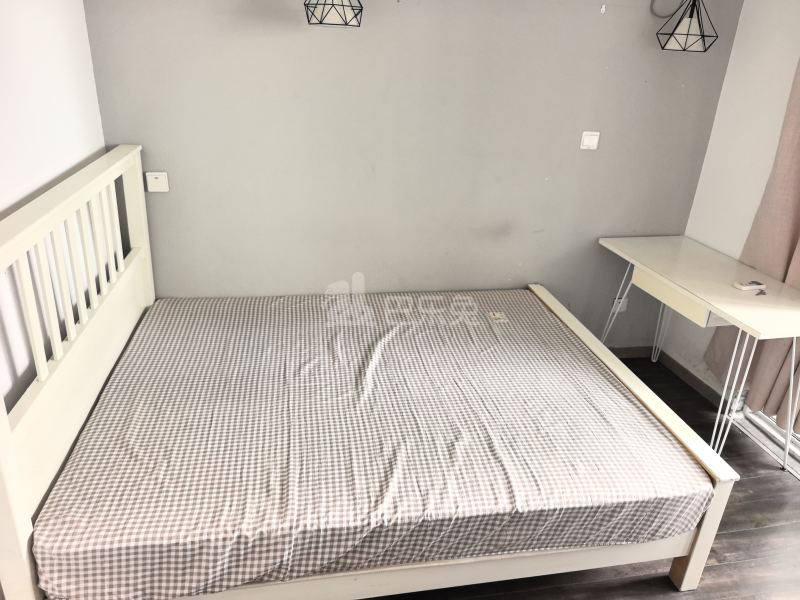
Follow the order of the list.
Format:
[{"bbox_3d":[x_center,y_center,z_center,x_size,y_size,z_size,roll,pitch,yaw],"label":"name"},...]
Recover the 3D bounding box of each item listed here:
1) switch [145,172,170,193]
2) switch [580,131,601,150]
[{"bbox_3d":[-1.061,-0.515,2.434,0.086,0.086,0.011,-2,25,-10],"label":"switch"},{"bbox_3d":[0.927,-0.773,2.699,0.086,0.086,0.011,-2,25,-10],"label":"switch"}]

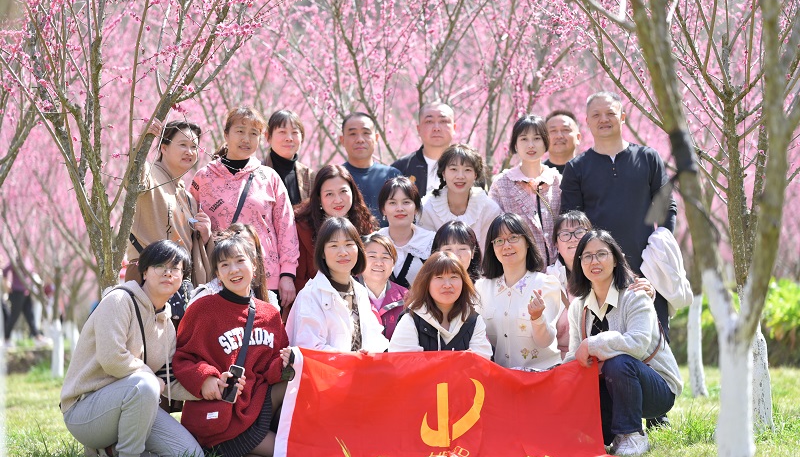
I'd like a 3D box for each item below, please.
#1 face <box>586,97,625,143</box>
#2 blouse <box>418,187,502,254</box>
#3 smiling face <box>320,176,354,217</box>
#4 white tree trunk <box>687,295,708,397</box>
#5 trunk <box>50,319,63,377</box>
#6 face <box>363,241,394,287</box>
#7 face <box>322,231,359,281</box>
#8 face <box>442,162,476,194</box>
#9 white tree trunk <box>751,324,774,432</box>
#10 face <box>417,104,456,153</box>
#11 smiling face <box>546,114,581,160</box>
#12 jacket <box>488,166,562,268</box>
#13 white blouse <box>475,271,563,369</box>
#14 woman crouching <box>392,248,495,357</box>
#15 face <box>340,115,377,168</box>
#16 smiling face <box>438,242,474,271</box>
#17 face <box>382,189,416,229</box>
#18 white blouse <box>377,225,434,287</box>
[{"bbox_3d":[1.007,-0.539,9.250,0.175,0.225,0.170,0,0,7],"label":"face"},{"bbox_3d":[0.285,0.000,8.900,0.440,0.450,0.300,0,0,5],"label":"blouse"},{"bbox_3d":[-0.293,-0.150,8.850,0.160,0.205,0.170,0,-1,-7],"label":"smiling face"},{"bbox_3d":[2.284,0.898,14.500,0.140,0.780,0.140,-3,-3,0],"label":"white tree trunk"},{"bbox_3d":[-3.274,1.134,18.000,0.120,0.560,0.120,0,-1,0],"label":"trunk"},{"bbox_3d":[-0.097,0.153,8.500,0.150,0.205,0.155,3,0,3],"label":"face"},{"bbox_3d":[-0.251,0.116,8.100,0.160,0.220,0.150,0,-3,-3],"label":"face"},{"bbox_3d":[0.276,-0.241,8.750,0.160,0.185,0.150,0,0,2],"label":"face"},{"bbox_3d":[1.923,0.775,10.100,0.160,0.620,0.160,0,-1,0],"label":"white tree trunk"},{"bbox_3d":[0.186,-0.506,9.650,0.185,0.235,0.170,0,-3,0],"label":"face"},{"bbox_3d":[0.866,-0.487,10.000,0.175,0.225,0.160,-1,-3,11],"label":"smiling face"},{"bbox_3d":[0.601,-0.029,9.050,0.410,0.560,0.270,0,-3,-11],"label":"jacket"},{"bbox_3d":[0.521,0.400,8.300,0.410,0.460,0.270,0,0,0],"label":"white blouse"},{"bbox_3d":[0.171,0.526,7.950,0.470,0.870,0.580,0,-3,0],"label":"woman crouching"},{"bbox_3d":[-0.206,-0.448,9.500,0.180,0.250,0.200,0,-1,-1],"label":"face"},{"bbox_3d":[0.260,0.140,8.550,0.155,0.200,0.140,0,-3,-5],"label":"smiling face"},{"bbox_3d":[-0.002,-0.095,9.000,0.160,0.205,0.170,0,-1,-3],"label":"face"},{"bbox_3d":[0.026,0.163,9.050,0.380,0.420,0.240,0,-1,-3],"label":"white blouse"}]

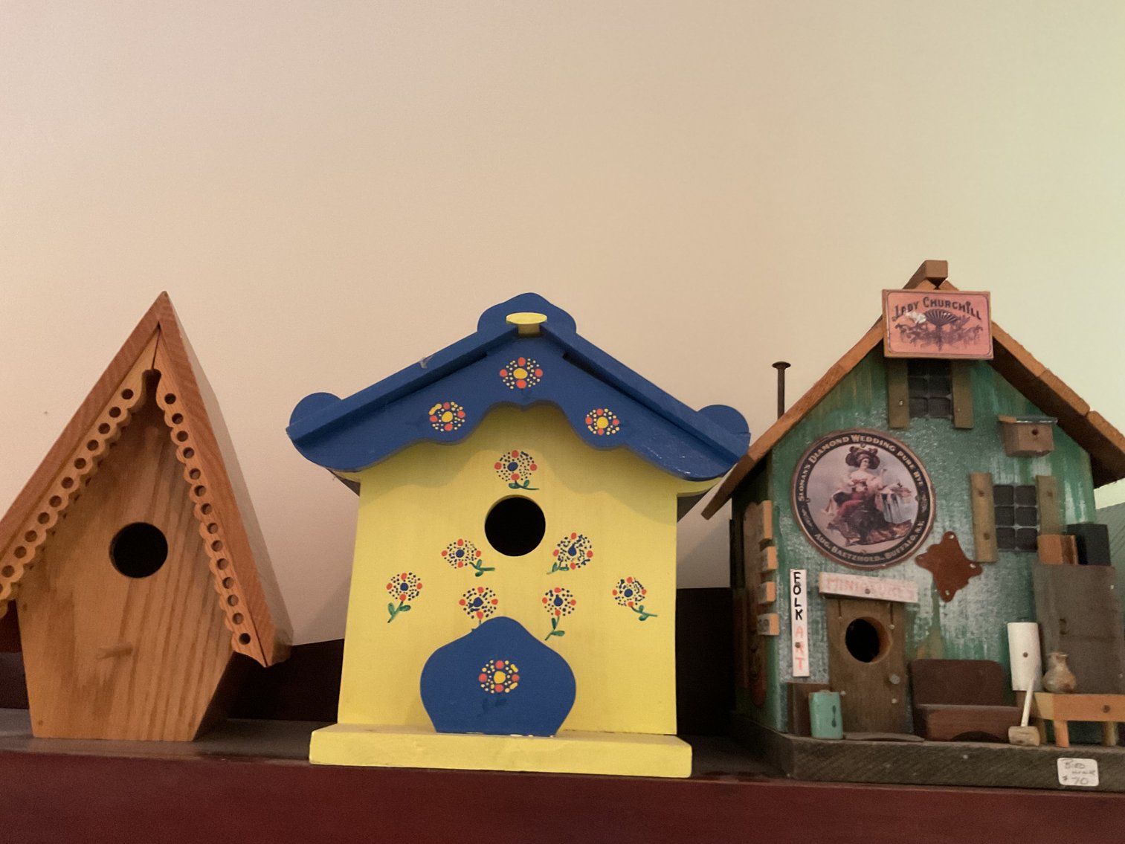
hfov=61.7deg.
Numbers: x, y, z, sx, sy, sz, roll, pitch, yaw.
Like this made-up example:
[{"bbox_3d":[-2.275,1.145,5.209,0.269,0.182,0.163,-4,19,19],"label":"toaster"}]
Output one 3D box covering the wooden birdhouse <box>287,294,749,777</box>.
[{"bbox_3d":[-0.028,0.083,0.658,0.265,0.273,0.273,2,-14,0],"label":"wooden birdhouse"}]

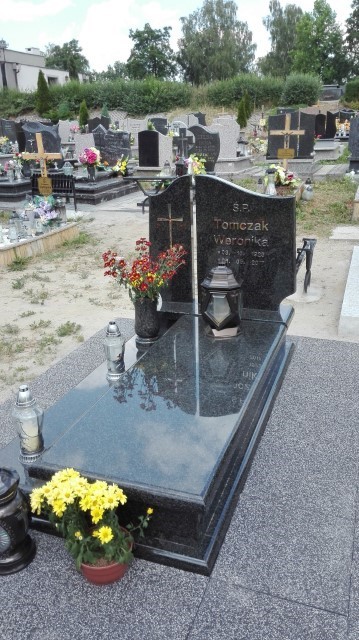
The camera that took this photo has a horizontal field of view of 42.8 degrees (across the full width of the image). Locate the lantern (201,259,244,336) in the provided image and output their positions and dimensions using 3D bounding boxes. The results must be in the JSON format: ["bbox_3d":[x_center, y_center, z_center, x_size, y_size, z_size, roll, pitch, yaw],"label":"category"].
[{"bbox_3d":[0.250,-0.124,2.693,0.200,0.438,0.200,5,21,21],"label":"lantern"}]

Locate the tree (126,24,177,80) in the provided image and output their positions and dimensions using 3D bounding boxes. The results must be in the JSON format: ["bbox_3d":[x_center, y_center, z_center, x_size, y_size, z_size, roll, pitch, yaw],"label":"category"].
[{"bbox_3d":[-3.363,-31.049,55.000,6.000,8.000,6.000,-2,20,-2],"label":"tree"}]

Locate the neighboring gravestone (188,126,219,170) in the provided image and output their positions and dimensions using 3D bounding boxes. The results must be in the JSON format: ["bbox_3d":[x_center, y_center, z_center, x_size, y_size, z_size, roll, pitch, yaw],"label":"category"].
[{"bbox_3d":[0.497,-3.418,9.100,0.660,0.920,0.100,5,21,21],"label":"neighboring gravestone"}]

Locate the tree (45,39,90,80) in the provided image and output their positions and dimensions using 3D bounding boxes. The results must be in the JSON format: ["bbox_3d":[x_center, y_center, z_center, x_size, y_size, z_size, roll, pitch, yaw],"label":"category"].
[{"bbox_3d":[-14.676,-32.824,60.000,6.000,7.000,6.000,-5,20,-11],"label":"tree"}]

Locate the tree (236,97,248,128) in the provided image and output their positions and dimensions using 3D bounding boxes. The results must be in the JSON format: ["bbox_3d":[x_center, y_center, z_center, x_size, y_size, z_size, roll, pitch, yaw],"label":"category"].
[{"bbox_3d":[3.096,-10.196,22.500,0.620,1.580,0.620,1,21,7],"label":"tree"}]

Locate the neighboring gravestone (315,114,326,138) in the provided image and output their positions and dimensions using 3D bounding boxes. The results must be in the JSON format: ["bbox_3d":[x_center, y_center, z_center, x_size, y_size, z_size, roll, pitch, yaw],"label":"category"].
[{"bbox_3d":[4.567,-6.254,14.800,0.380,0.750,0.120,6,21,20],"label":"neighboring gravestone"}]

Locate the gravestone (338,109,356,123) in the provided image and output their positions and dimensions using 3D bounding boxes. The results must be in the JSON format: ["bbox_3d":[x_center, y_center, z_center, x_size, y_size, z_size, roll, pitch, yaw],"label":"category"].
[{"bbox_3d":[5.136,-6.023,14.000,0.530,0.820,0.120,5,21,21],"label":"gravestone"}]

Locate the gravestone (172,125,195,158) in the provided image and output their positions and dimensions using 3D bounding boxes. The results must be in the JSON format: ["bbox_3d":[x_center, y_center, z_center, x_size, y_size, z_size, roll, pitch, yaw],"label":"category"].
[{"bbox_3d":[0.118,-4.547,12.000,0.560,0.880,0.140,7,22,20],"label":"gravestone"}]

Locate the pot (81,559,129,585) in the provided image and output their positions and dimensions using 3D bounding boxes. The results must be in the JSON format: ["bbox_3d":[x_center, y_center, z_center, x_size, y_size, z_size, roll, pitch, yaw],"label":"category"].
[{"bbox_3d":[-0.264,0.880,1.687,0.190,0.120,0.190,-1,21,0],"label":"pot"}]

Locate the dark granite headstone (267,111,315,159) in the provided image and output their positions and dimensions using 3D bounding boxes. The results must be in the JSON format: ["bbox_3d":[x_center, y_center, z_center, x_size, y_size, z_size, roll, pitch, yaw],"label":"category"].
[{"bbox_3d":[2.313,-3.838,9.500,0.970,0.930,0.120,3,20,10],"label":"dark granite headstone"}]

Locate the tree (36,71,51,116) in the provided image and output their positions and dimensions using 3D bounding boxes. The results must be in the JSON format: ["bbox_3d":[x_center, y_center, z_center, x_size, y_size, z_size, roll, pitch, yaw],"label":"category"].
[{"bbox_3d":[-5.940,-9.871,20.000,0.620,1.950,0.620,5,21,21],"label":"tree"}]

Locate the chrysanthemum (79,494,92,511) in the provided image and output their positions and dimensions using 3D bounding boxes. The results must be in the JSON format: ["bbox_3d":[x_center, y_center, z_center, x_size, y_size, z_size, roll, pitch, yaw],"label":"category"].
[{"bbox_3d":[-0.300,0.582,1.460,0.042,0.042,0.032,5,21,21],"label":"chrysanthemum"}]

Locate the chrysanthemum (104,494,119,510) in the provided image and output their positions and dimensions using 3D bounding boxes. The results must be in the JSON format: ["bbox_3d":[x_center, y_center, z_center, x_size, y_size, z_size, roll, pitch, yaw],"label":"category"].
[{"bbox_3d":[-0.236,0.633,1.593,0.049,0.050,0.038,-5,21,-11],"label":"chrysanthemum"}]

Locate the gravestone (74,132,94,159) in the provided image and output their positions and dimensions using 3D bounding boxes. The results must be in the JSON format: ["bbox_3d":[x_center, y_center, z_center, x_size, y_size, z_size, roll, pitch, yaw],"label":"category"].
[{"bbox_3d":[-2.033,-3.692,9.800,0.490,0.660,0.120,6,21,20],"label":"gravestone"}]

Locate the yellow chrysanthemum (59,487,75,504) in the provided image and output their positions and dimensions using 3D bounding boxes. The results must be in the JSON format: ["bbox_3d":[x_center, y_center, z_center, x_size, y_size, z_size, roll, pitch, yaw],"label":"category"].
[{"bbox_3d":[-0.388,0.606,1.581,0.050,0.050,0.038,-8,22,-17],"label":"yellow chrysanthemum"}]

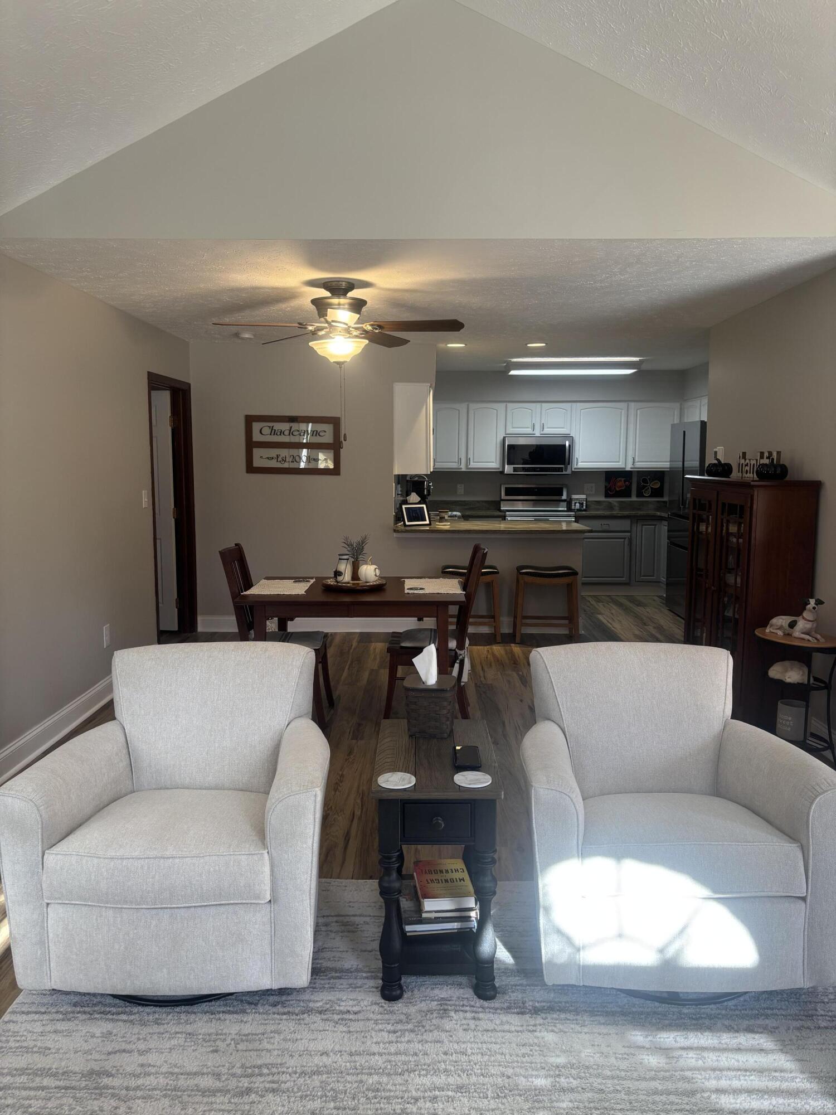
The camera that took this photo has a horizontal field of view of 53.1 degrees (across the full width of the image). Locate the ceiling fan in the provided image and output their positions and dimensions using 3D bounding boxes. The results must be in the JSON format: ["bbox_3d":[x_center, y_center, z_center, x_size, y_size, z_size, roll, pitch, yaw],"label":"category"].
[{"bbox_3d":[-0.429,-1.285,4.515,1.330,0.420,1.300,0,7,1],"label":"ceiling fan"}]

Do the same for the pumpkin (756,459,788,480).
[{"bbox_3d":[1.953,-0.483,4.625,0.180,0.117,0.180,0,7,1],"label":"pumpkin"}]

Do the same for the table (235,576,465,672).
[{"bbox_3d":[-0.355,0.541,4.861,1.215,0.752,0.890,0,7,1],"label":"table"}]

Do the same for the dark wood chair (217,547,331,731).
[{"bbox_3d":[-0.786,0.432,4.772,0.580,0.990,0.460,0,7,1],"label":"dark wood chair"}]

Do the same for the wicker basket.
[{"bbox_3d":[0.040,0.477,2.712,0.168,0.165,0.175,0,7,1],"label":"wicker basket"}]

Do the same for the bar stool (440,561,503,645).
[{"bbox_3d":[0.434,0.367,6.877,0.490,0.625,0.320,0,7,1],"label":"bar stool"}]

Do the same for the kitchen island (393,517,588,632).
[{"bbox_3d":[0.629,0.178,7.334,1.630,0.920,1.000,0,7,1],"label":"kitchen island"}]

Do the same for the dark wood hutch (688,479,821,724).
[{"bbox_3d":[1.902,0.229,4.963,0.370,1.380,1.150,0,7,1],"label":"dark wood hutch"}]

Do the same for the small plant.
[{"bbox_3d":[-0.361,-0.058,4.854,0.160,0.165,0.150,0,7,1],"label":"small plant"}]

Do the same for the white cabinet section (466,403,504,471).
[{"bbox_3d":[0.757,-1.370,9.518,0.418,0.759,0.330,0,7,1],"label":"white cabinet section"}]

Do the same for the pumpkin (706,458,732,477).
[{"bbox_3d":[1.877,-0.559,5.222,0.163,0.118,0.163,0,7,1],"label":"pumpkin"}]

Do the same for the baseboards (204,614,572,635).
[{"bbox_3d":[-0.245,0.584,7.174,3.292,0.152,0.020,0,7,1],"label":"baseboards"}]

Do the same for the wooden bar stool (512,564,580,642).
[{"bbox_3d":[1.059,0.371,6.937,0.520,0.630,0.340,0,7,1],"label":"wooden bar stool"}]

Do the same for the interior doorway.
[{"bbox_3d":[-1.952,-0.337,6.547,0.150,2.100,1.060,0,7,1],"label":"interior doorway"}]

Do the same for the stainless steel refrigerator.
[{"bbox_3d":[2.843,-0.344,7.885,0.740,1.800,0.910,0,7,1],"label":"stainless steel refrigerator"}]

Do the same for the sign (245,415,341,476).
[{"bbox_3d":[-1.043,-0.934,6.996,0.800,0.480,0.035,0,7,1],"label":"sign"}]

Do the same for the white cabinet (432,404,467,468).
[{"bbox_3d":[0.347,-1.345,9.323,0.380,0.765,0.320,0,7,1],"label":"white cabinet"}]

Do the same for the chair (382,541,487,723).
[{"bbox_3d":[0.092,0.437,4.785,0.575,1.010,0.450,0,7,1],"label":"chair"}]

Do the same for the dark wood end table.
[{"bbox_3d":[0.052,0.886,2.551,0.350,0.610,0.610,0,7,1],"label":"dark wood end table"}]

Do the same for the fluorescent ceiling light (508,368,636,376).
[{"bbox_3d":[1.528,-1.870,8.272,1.250,0.100,0.470,0,7,1],"label":"fluorescent ceiling light"}]

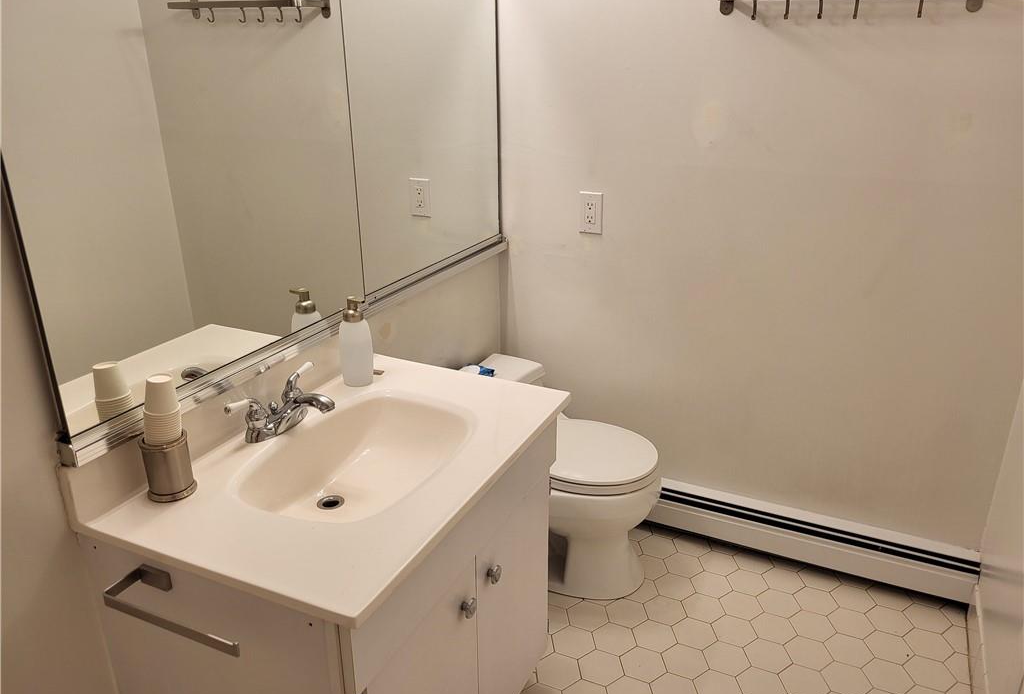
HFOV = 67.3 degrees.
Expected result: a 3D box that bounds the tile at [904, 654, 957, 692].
[{"bbox_3d":[1.062,0.833,1.957,0.109,0.009,0.126,-2,22,-4],"label":"tile"}]

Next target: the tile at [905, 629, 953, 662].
[{"bbox_3d":[1.109,0.795,2.049,0.109,0.009,0.126,-2,22,-4],"label":"tile"}]

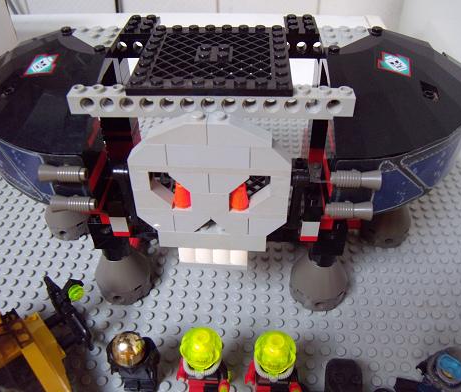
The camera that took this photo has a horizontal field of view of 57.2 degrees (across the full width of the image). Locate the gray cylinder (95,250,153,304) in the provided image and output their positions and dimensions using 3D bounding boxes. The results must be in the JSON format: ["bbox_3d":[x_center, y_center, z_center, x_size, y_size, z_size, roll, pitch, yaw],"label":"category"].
[{"bbox_3d":[-0.062,0.041,0.245,0.032,0.027,0.032,1,41,3],"label":"gray cylinder"}]

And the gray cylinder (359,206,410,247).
[{"bbox_3d":[0.101,0.012,0.270,0.032,0.029,0.032,1,42,3],"label":"gray cylinder"}]

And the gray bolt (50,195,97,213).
[{"bbox_3d":[-0.065,0.003,0.175,0.020,0.008,0.008,1,41,3],"label":"gray bolt"}]

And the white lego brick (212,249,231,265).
[{"bbox_3d":[-0.004,0.026,0.201,0.008,0.010,0.008,1,42,3],"label":"white lego brick"}]

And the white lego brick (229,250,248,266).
[{"bbox_3d":[0.004,0.026,0.200,0.008,0.010,0.008,1,42,3],"label":"white lego brick"}]

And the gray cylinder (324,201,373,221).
[{"bbox_3d":[0.048,0.005,0.171,0.019,0.008,0.008,1,41,3],"label":"gray cylinder"}]

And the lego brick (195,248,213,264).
[{"bbox_3d":[-0.012,0.026,0.201,0.008,0.010,0.008,1,42,3],"label":"lego brick"}]

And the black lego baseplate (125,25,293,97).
[{"bbox_3d":[-0.007,-0.061,0.184,0.064,0.005,0.064,1,41,3],"label":"black lego baseplate"}]

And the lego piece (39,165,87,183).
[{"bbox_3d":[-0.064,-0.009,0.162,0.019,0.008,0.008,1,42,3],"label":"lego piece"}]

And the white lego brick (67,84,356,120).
[{"bbox_3d":[-0.008,-0.038,0.167,0.112,0.011,0.008,1,41,3],"label":"white lego brick"}]

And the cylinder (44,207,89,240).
[{"bbox_3d":[-0.108,0.009,0.283,0.032,0.027,0.032,1,41,3],"label":"cylinder"}]

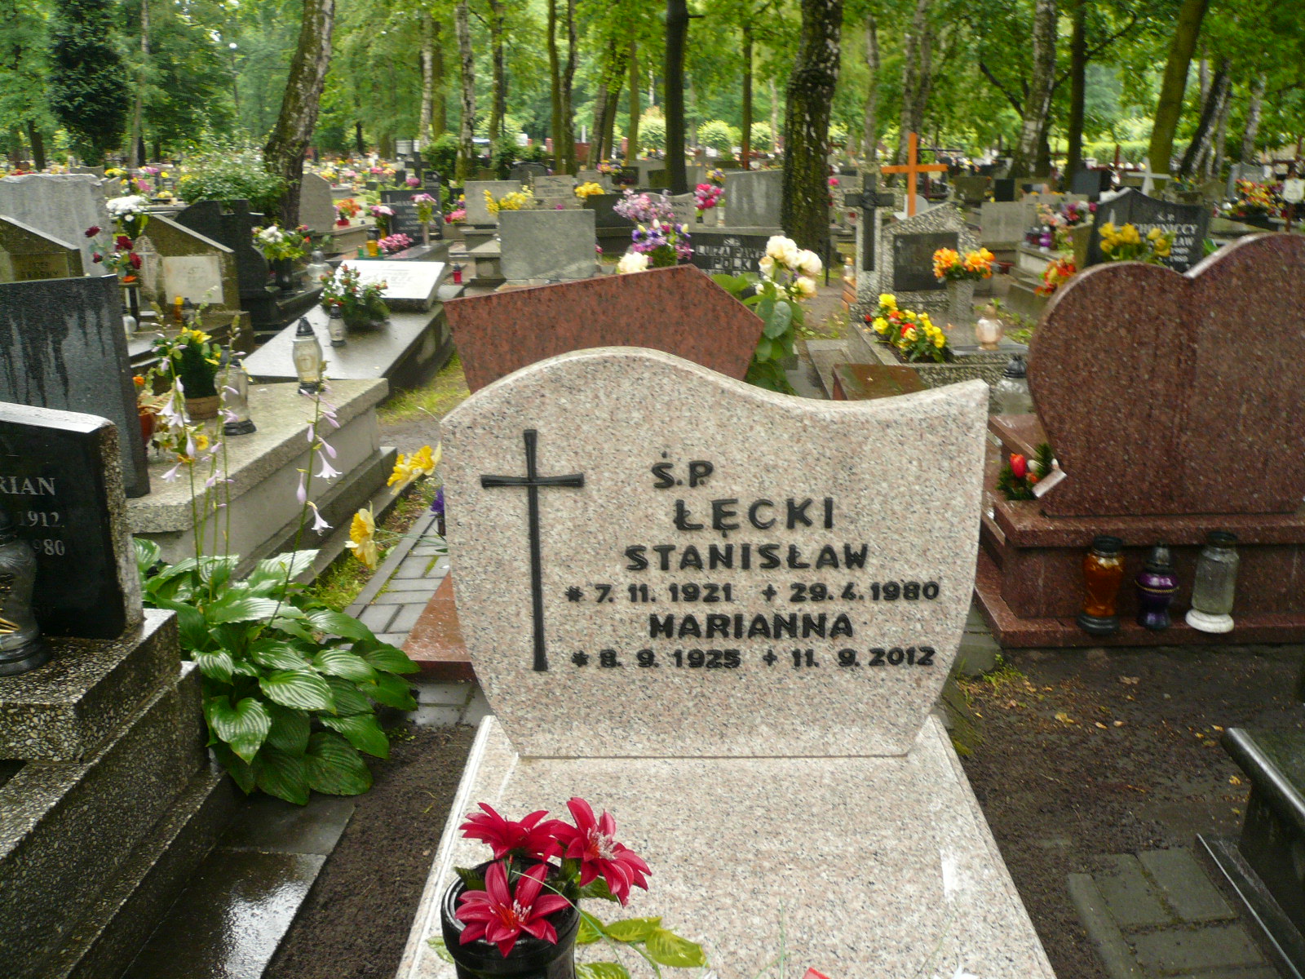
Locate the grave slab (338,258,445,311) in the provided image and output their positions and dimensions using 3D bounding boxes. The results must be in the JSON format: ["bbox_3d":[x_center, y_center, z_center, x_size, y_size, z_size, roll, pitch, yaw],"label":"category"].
[{"bbox_3d":[-1.760,-1.333,6.925,0.710,0.070,0.505,1,38,5],"label":"grave slab"}]

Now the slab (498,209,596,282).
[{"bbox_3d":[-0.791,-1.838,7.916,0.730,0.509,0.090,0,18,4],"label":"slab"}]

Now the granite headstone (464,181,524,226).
[{"bbox_3d":[-1.808,-3.260,12.039,0.671,0.486,0.120,0,18,4],"label":"granite headstone"}]

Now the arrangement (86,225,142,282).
[{"bbox_3d":[-3.145,-1.372,6.169,0.328,0.327,0.280,1,18,5],"label":"arrangement"}]

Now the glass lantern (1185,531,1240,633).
[{"bbox_3d":[1.499,0.246,2.810,0.132,0.260,0.132,-1,18,1],"label":"glass lantern"}]

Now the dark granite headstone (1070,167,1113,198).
[{"bbox_3d":[7.484,-5.189,18.000,0.720,0.600,0.130,-1,18,1],"label":"dark granite headstone"}]

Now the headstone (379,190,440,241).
[{"bbox_3d":[-2.959,-3.333,12.900,0.720,0.610,0.100,-1,18,1],"label":"headstone"}]

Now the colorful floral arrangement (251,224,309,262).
[{"bbox_3d":[-2.841,-1.867,8.060,0.444,0.281,0.330,1,18,5],"label":"colorful floral arrangement"}]

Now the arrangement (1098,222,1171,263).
[{"bbox_3d":[3.468,-1.758,7.600,0.490,0.360,0.360,-1,18,1],"label":"arrangement"}]

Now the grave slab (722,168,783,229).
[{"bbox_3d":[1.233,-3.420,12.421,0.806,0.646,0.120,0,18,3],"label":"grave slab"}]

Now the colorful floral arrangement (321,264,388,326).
[{"bbox_3d":[-1.978,-1.281,7.000,0.430,0.350,0.380,-1,18,1],"label":"colorful floral arrangement"}]

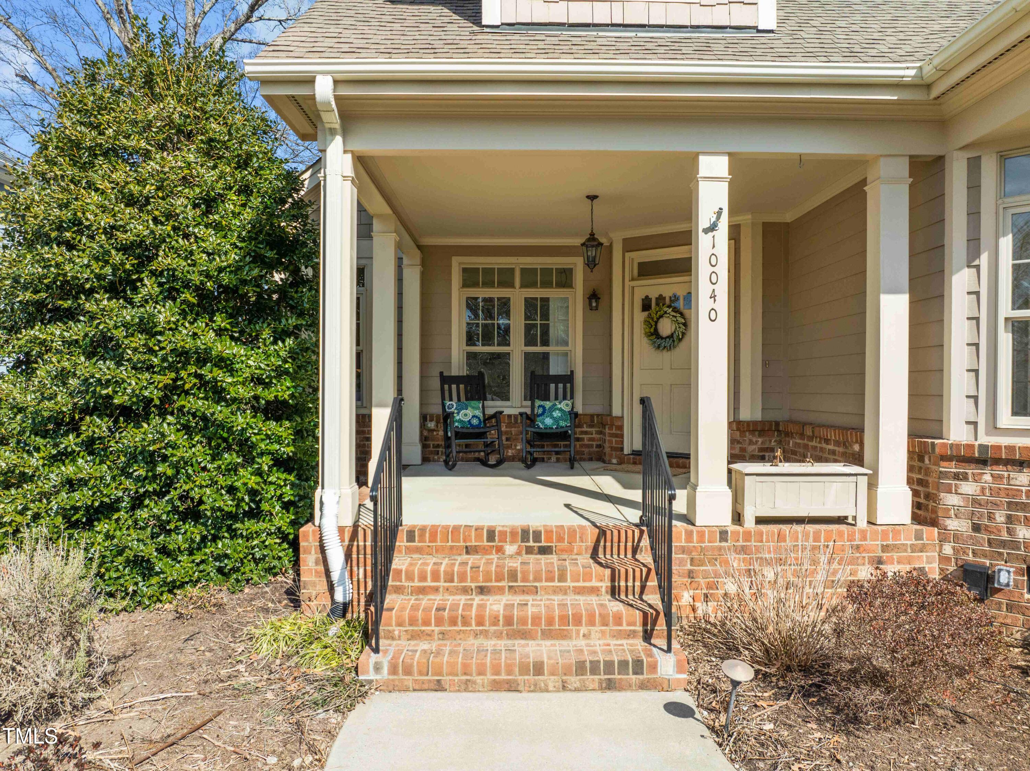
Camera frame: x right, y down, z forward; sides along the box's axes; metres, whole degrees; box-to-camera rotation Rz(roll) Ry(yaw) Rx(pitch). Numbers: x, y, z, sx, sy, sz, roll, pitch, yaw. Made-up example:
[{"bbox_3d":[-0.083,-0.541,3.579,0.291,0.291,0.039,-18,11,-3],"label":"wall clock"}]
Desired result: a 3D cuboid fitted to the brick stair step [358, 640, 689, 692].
[{"bbox_3d":[0.046,1.593,4.040,1.800,0.180,0.320,0,0,0],"label":"brick stair step"}]

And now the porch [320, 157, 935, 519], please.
[{"bbox_3d":[0.725,-0.370,6.950,4.150,2.680,4.300,0,0,0],"label":"porch"}]

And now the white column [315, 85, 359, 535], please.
[{"bbox_3d":[-1.246,-0.385,5.020,0.250,2.700,0.250,0,0,0],"label":"white column"}]

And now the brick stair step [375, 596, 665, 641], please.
[{"bbox_3d":[0.042,1.417,4.330,1.770,0.175,0.320,0,0,0],"label":"brick stair step"}]

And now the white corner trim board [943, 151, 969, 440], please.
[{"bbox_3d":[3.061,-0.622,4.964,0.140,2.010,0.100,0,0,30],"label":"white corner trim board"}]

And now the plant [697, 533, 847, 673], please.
[{"bbox_3d":[1.520,1.245,4.230,0.820,0.740,0.720,0,0,0],"label":"plant"}]

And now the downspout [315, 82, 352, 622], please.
[{"bbox_3d":[-1.190,-0.225,4.720,0.235,3.530,0.380,0,0,0],"label":"downspout"}]

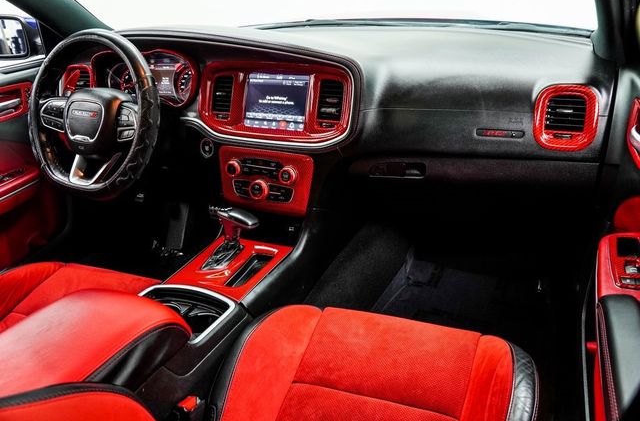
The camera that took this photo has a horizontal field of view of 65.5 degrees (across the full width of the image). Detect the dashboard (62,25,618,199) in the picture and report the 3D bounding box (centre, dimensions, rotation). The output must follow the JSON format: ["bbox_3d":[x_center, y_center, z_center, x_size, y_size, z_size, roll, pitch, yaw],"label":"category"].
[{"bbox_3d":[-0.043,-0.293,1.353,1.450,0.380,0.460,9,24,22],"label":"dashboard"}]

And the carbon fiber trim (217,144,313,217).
[{"bbox_3d":[-0.136,-0.074,1.213,0.257,0.148,0.050,9,14,22],"label":"carbon fiber trim"}]

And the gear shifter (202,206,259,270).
[{"bbox_3d":[-0.211,0.052,1.146,0.120,0.130,0.130,9,24,22],"label":"gear shifter"}]

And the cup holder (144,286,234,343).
[{"bbox_3d":[-0.288,0.228,0.960,0.195,0.085,0.160,9,24,22],"label":"cup holder"}]

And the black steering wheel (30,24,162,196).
[{"bbox_3d":[-0.531,-0.230,1.170,0.387,0.377,0.110,9,0,22],"label":"black steering wheel"}]

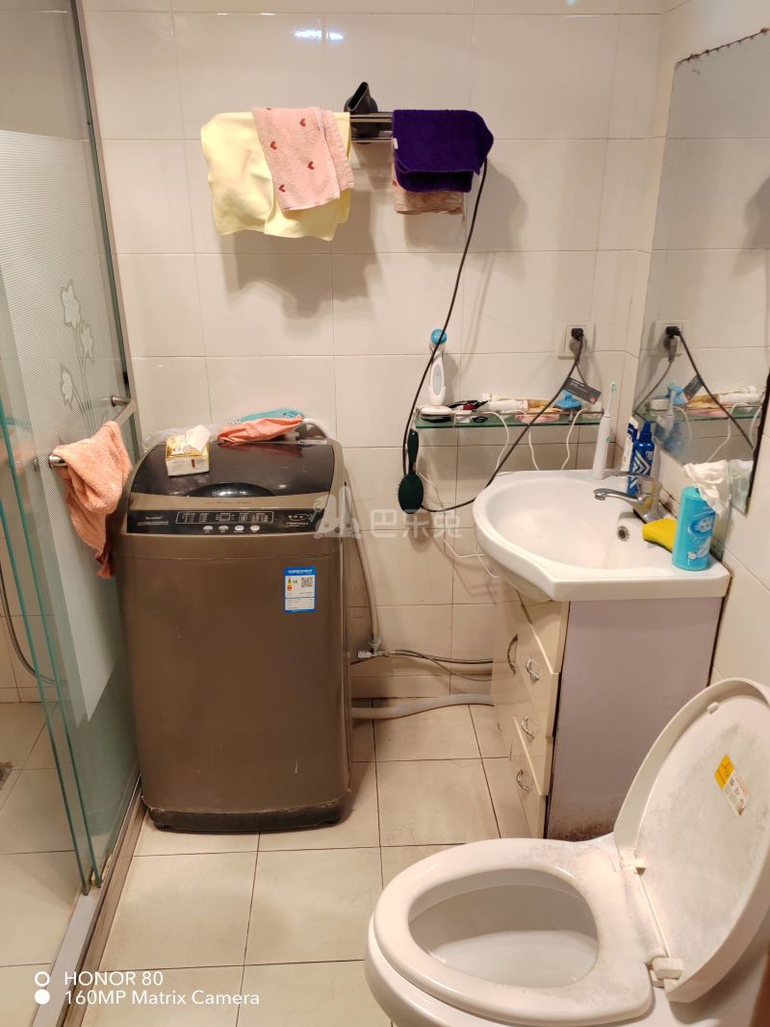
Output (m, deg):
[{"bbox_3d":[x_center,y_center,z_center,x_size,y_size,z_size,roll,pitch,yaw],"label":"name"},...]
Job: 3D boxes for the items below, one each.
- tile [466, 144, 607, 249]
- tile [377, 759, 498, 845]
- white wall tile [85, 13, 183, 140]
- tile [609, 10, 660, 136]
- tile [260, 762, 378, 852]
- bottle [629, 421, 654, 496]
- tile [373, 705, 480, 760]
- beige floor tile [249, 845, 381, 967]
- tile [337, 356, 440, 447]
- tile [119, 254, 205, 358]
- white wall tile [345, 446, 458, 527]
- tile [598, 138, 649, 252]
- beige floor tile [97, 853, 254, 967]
[{"bbox_3d":[0.361,-0.761,1.927,0.329,0.251,0.010,-1,24,-2],"label":"tile"},{"bbox_3d":[0.133,0.764,2.131,0.301,0.010,0.304,-1,24,-3],"label":"tile"},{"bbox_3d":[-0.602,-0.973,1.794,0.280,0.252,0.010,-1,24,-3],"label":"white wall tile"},{"bbox_3d":[0.571,-0.994,1.832,0.093,0.251,0.010,-1,24,-2],"label":"tile"},{"bbox_3d":[-0.167,0.768,2.106,0.300,0.010,0.300,-1,24,-2],"label":"tile"},{"bbox_3d":[0.612,-0.129,1.903,0.055,0.185,0.055,8,25,17],"label":"bottle"},{"bbox_3d":[0.118,0.644,2.398,0.301,0.010,0.282,-1,24,-3],"label":"tile"},{"bbox_3d":[-0.153,0.891,1.832,0.300,0.010,0.300,-1,24,-2],"label":"beige floor tile"},{"bbox_3d":[0.035,-0.299,2.129,0.330,0.252,0.010,-1,24,-3],"label":"tile"},{"bbox_3d":[-0.625,-0.513,1.997,0.330,0.252,0.010,-1,24,-3],"label":"tile"},{"bbox_3d":[0.036,-0.069,2.231,0.330,0.252,0.010,-1,24,-3],"label":"white wall tile"},{"bbox_3d":[0.579,-0.773,1.950,0.104,0.252,0.010,-1,24,-3],"label":"tile"},{"bbox_3d":[-0.453,0.902,1.829,0.301,0.010,0.304,-1,24,-3],"label":"beige floor tile"}]

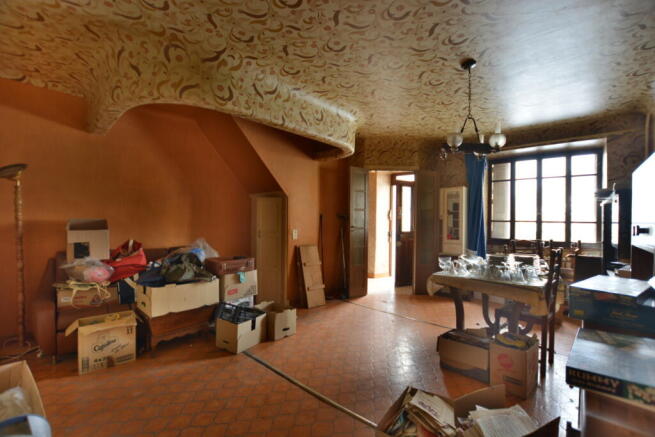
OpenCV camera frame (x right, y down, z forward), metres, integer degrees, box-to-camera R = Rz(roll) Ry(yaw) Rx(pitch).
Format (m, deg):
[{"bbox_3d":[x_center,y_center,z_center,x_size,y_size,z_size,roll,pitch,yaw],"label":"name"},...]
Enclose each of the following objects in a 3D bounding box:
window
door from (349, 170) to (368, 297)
[{"bbox_3d":[3.090,-0.280,3.960,1.290,1.250,0.100,0,0,31],"label":"window"},{"bbox_3d":[0.500,0.220,4.385,0.380,2.060,0.045,1,0,-35],"label":"door"}]

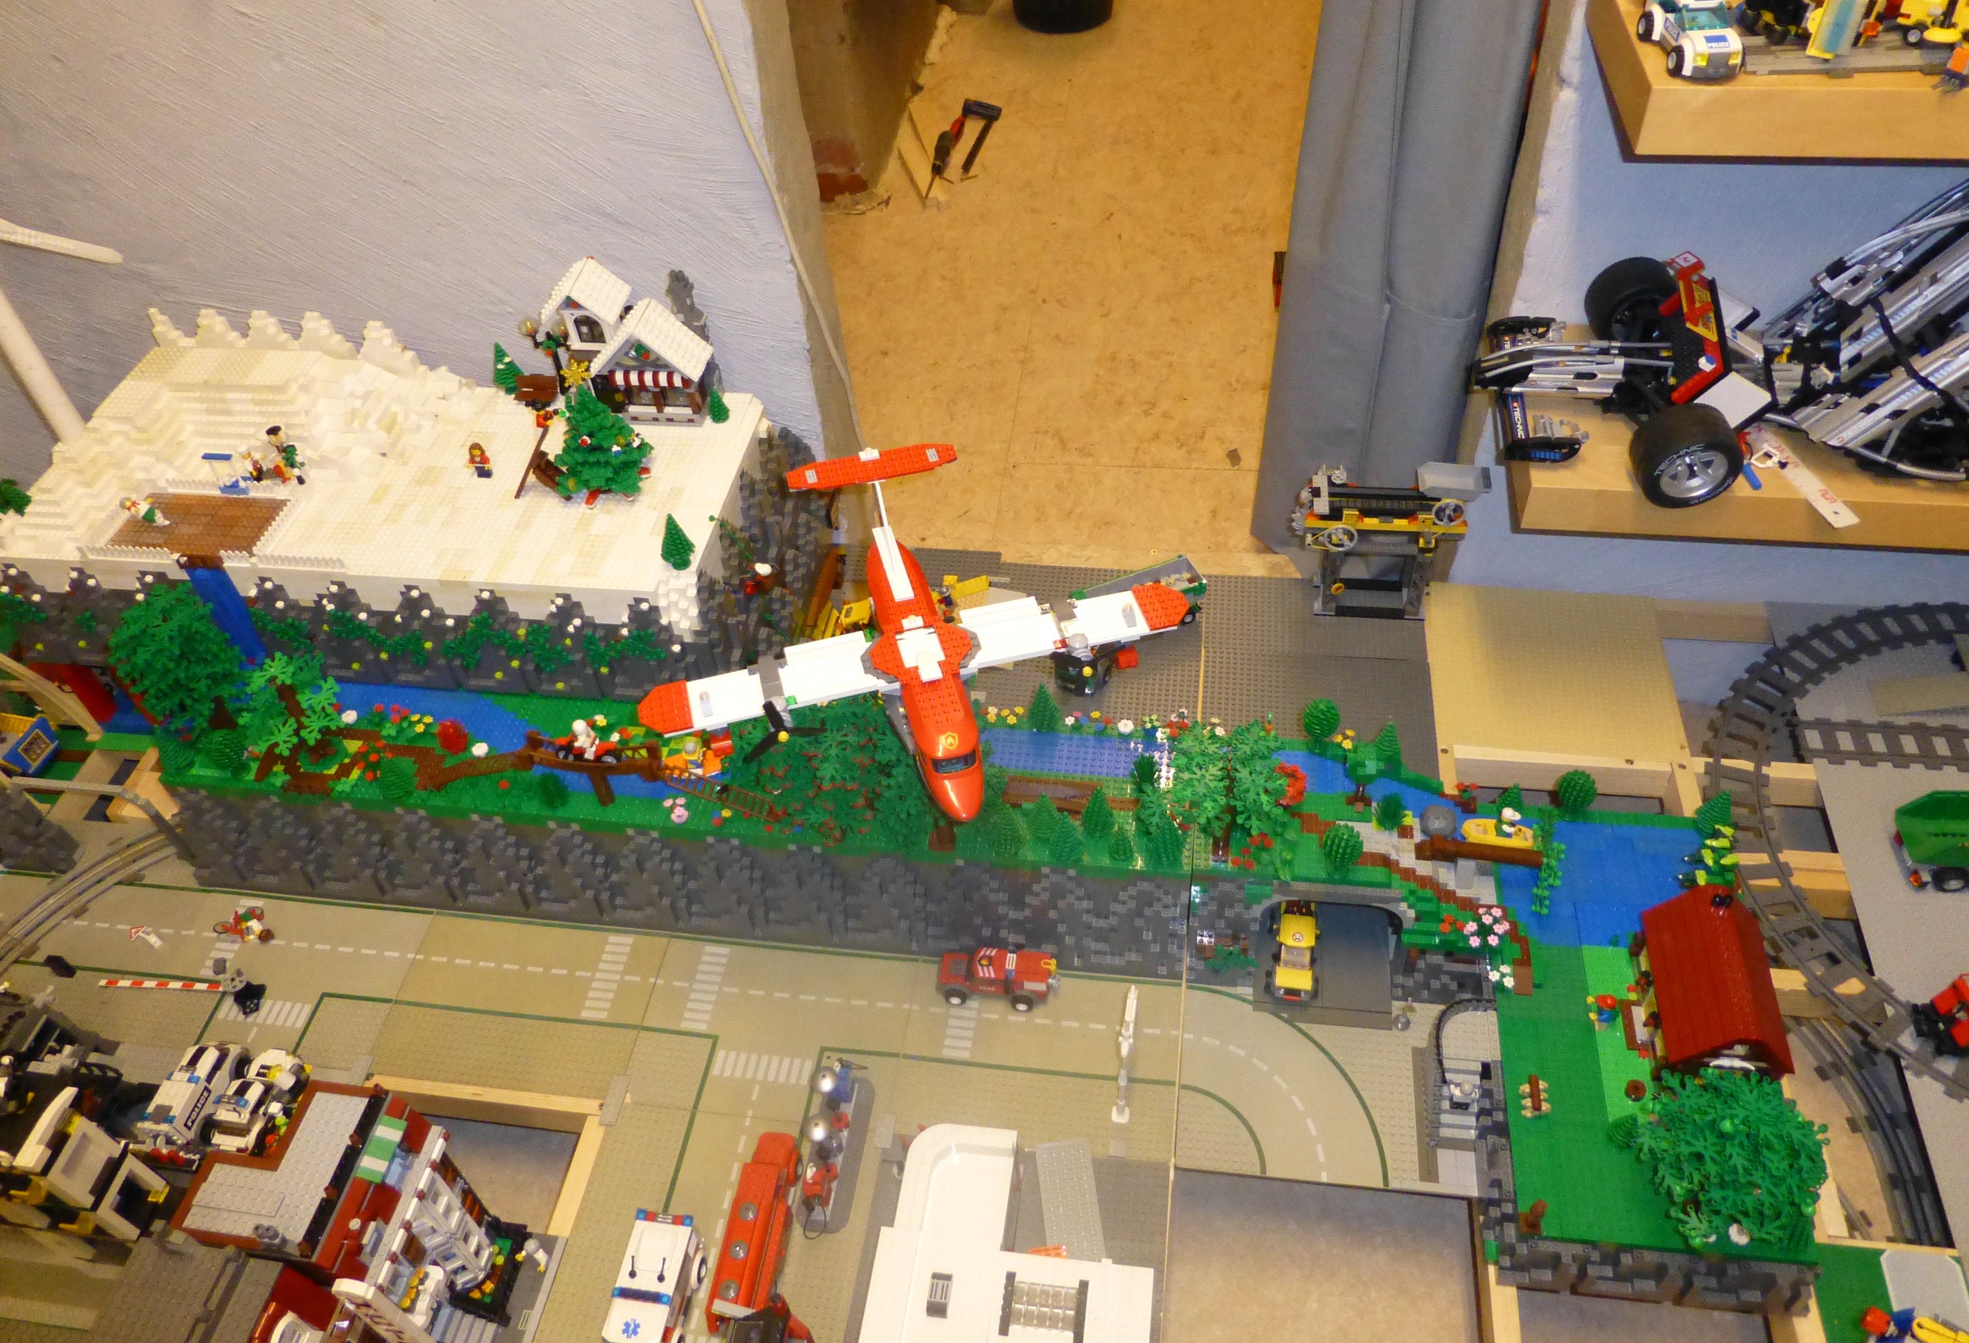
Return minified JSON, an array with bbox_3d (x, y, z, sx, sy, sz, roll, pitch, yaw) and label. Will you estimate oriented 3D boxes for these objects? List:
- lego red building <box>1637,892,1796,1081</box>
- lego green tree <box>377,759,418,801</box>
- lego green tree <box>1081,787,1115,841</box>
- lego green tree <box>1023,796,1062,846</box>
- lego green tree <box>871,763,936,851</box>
[{"bbox_3d":[0.622,0.276,1.168,0.097,0.101,0.145,4,47,7],"label":"lego red building"},{"bbox_3d":[-0.560,0.103,1.308,0.034,0.045,0.034,4,48,8],"label":"lego green tree"},{"bbox_3d":[0.104,0.127,1.241,0.032,0.063,0.032,4,48,8],"label":"lego green tree"},{"bbox_3d":[0.052,0.129,1.236,0.035,0.062,0.035,4,47,7],"label":"lego green tree"},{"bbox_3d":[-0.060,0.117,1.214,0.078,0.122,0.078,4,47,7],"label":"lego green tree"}]

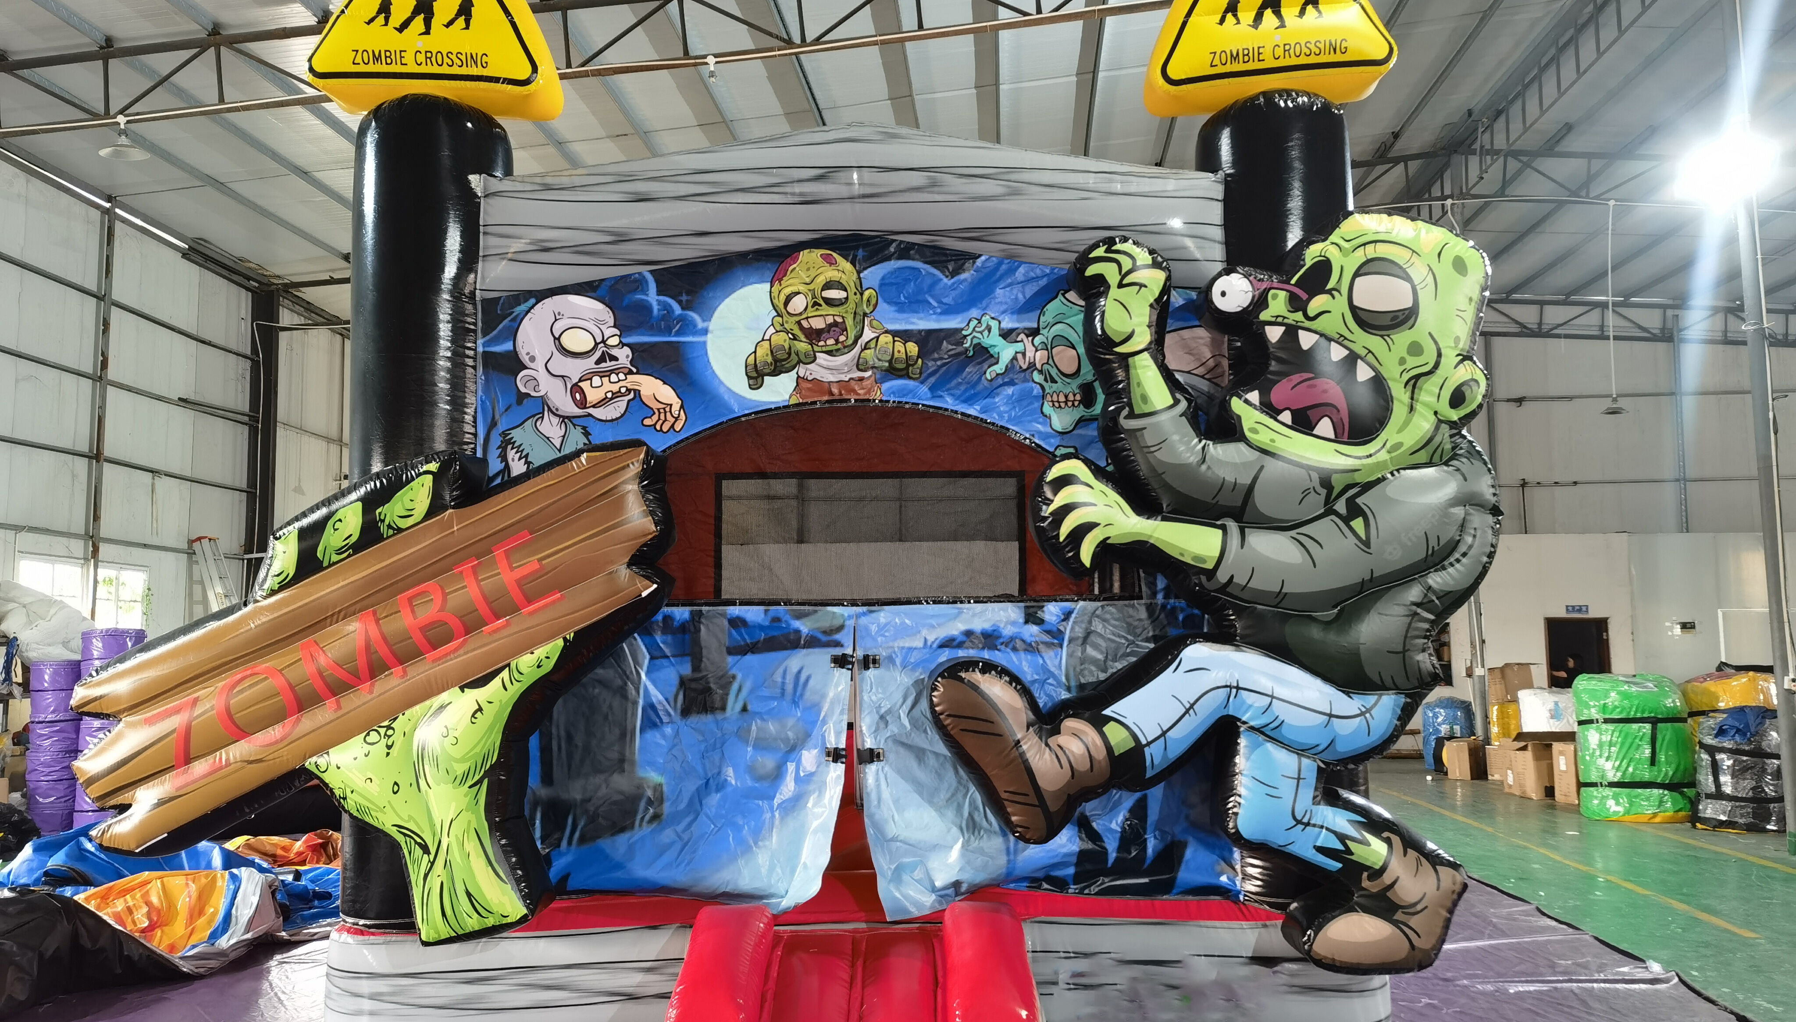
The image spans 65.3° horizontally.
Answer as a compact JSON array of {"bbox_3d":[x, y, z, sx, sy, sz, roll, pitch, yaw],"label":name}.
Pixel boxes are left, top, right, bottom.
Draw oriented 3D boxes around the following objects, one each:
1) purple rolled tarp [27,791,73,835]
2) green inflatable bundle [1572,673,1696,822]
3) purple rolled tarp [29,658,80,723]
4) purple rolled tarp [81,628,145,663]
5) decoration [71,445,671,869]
[{"bbox_3d":[-6.882,2.492,11.486,0.460,0.290,0.460,0,-5,0],"label":"purple rolled tarp"},{"bbox_3d":[6.584,2.074,12.511,1.000,1.250,0.970,-3,-6,27],"label":"green inflatable bundle"},{"bbox_3d":[-7.404,1.577,12.300,0.410,0.540,0.410,3,-7,-31],"label":"purple rolled tarp"},{"bbox_3d":[-6.421,1.120,11.501,0.480,0.270,0.480,0,-5,0],"label":"purple rolled tarp"},{"bbox_3d":[-1.895,0.554,5.168,2.070,1.540,0.420,0,-5,0],"label":"decoration"}]

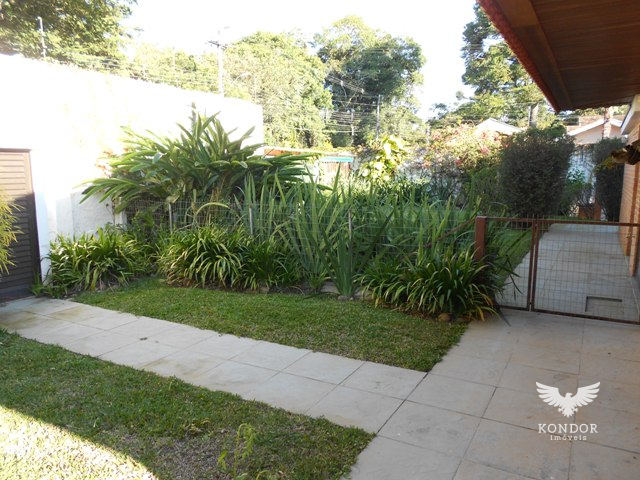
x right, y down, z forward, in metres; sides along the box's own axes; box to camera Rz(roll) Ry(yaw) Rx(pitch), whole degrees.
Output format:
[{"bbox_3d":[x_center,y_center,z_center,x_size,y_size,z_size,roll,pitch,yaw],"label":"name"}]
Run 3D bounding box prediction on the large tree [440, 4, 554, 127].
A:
[{"bbox_3d":[13.516,-10.358,35.995,9.500,14.940,9.000,3,7,20],"label":"large tree"}]

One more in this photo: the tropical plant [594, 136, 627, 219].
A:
[{"bbox_3d":[9.827,-1.975,16.374,1.200,3.040,1.200,4,8,30],"label":"tropical plant"}]

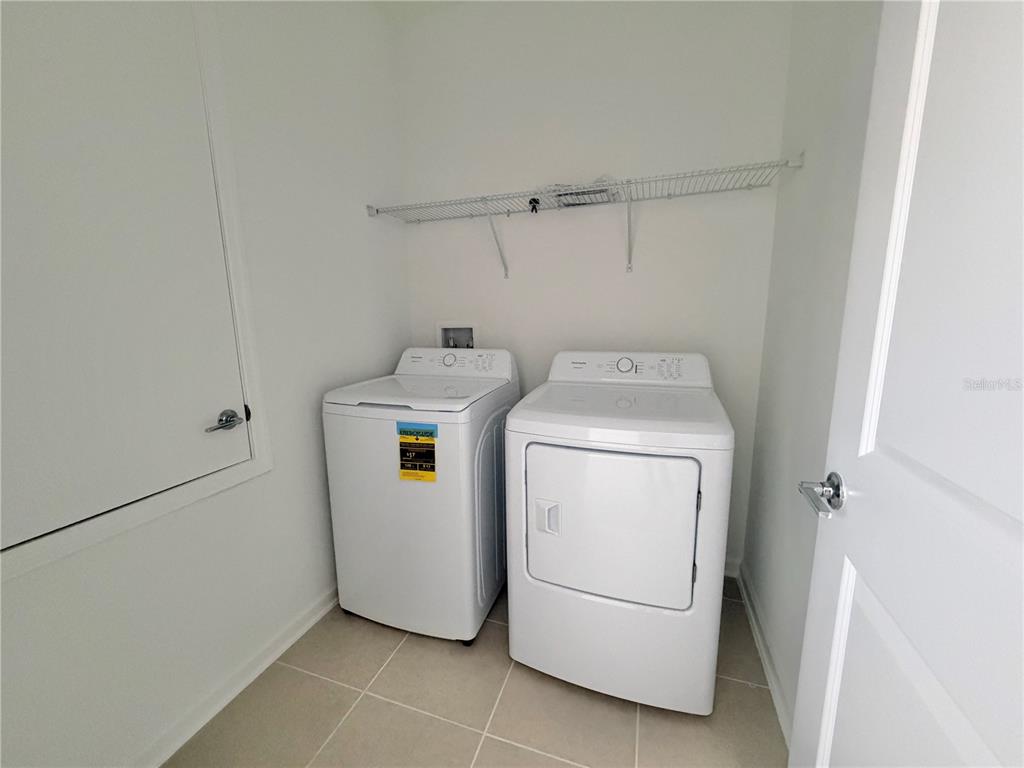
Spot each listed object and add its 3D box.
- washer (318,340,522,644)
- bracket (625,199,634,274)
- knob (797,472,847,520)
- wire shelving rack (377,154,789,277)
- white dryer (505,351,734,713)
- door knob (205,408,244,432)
[{"bbox_3d":[-0.368,0.429,1.897,0.677,1.125,0.675,3,11,19],"label":"washer"},{"bbox_3d":[0.504,-0.653,1.773,0.025,0.327,0.297,3,11,19],"label":"bracket"},{"bbox_3d":[0.608,0.220,0.804,0.064,0.068,0.138,2,11,16],"label":"knob"},{"bbox_3d":[0.200,-0.674,1.869,1.763,0.345,0.312,3,11,19],"label":"wire shelving rack"},{"bbox_3d":[0.409,0.466,1.629,0.685,1.125,0.675,3,11,19],"label":"white dryer"},{"bbox_3d":[-0.925,0.127,1.333,0.064,0.068,0.143,3,11,19],"label":"door knob"}]

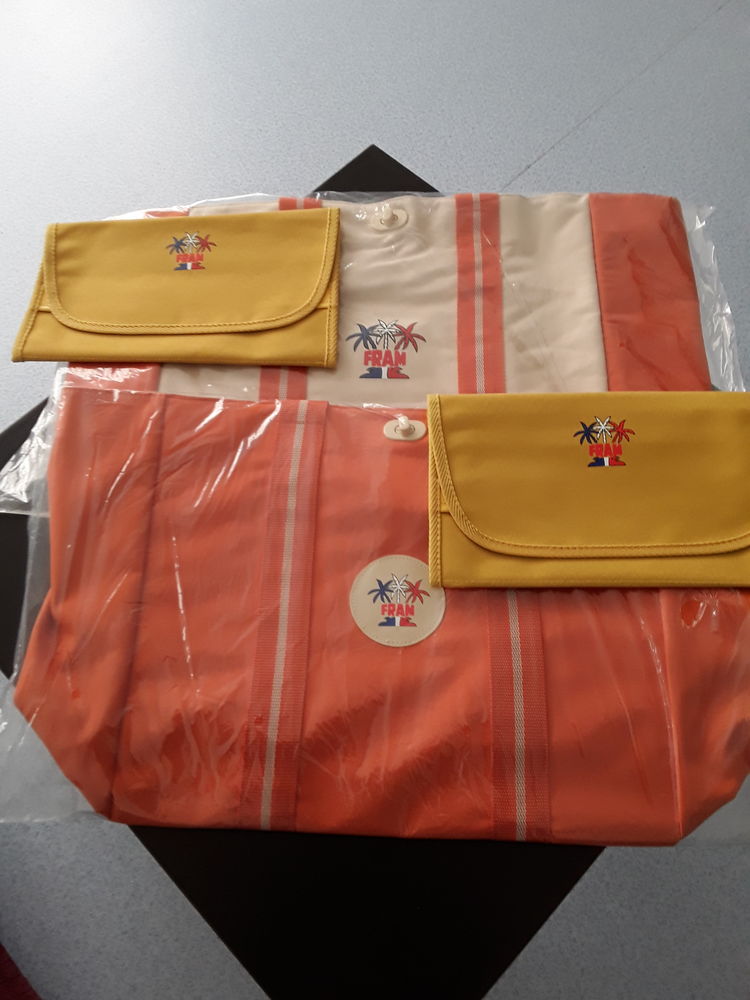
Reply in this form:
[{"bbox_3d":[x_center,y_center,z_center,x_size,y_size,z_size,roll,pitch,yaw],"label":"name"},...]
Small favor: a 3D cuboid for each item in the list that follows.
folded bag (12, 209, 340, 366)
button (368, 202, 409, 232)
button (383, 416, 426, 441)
[{"bbox_3d":[-0.158,-0.174,0.647,0.257,0.015,0.153,0,67,2],"label":"folded bag"},{"bbox_3d":[0.012,-0.250,0.683,0.034,0.014,0.020,-7,67,-1],"label":"button"},{"bbox_3d":[0.023,-0.056,0.596,0.034,0.014,0.020,2,67,3],"label":"button"}]

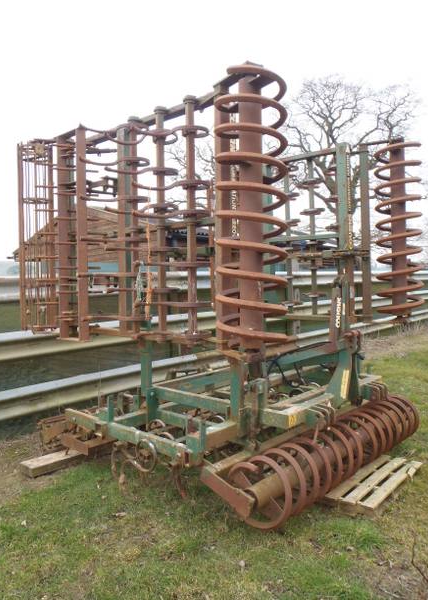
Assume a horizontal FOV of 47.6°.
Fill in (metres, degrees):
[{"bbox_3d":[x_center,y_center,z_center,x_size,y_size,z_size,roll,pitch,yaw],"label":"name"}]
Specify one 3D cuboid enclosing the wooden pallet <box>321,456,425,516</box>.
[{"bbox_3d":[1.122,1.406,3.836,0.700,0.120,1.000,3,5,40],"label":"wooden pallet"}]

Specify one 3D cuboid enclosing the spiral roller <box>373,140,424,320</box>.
[{"bbox_3d":[1.881,-0.733,4.913,0.455,1.760,0.455,3,6,40],"label":"spiral roller"}]

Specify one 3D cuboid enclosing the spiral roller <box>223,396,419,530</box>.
[{"bbox_3d":[1.101,1.237,4.095,0.455,0.455,2.520,3,5,40],"label":"spiral roller"}]

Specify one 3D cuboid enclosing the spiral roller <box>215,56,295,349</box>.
[{"bbox_3d":[0.236,-0.572,3.029,0.455,1.700,0.455,1,3,0],"label":"spiral roller"}]

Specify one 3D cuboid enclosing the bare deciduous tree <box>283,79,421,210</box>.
[{"bbox_3d":[8.471,-7.148,29.596,10.300,13.700,9.500,0,4,0],"label":"bare deciduous tree"}]

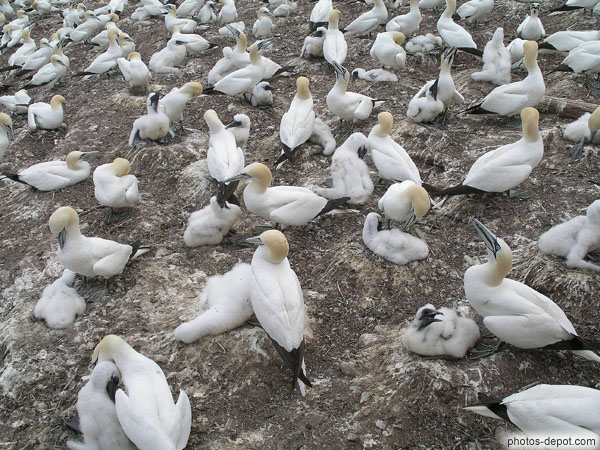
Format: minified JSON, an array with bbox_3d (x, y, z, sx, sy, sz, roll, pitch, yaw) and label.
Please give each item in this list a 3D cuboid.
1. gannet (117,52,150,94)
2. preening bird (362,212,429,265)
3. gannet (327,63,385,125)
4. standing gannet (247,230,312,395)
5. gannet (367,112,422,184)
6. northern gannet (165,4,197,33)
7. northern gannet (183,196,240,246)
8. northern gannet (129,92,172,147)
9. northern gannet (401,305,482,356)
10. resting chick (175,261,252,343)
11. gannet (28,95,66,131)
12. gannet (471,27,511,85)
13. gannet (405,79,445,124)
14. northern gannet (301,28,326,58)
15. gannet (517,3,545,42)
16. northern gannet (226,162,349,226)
[{"bbox_3d":[-1.422,-1.302,5.489,0.260,0.380,0.440,-7,30,-4],"label":"gannet"},{"bbox_3d":[0.443,0.063,2.986,0.320,0.230,0.190,3,31,13],"label":"preening bird"},{"bbox_3d":[0.378,-0.892,4.306,0.520,0.500,0.220,-29,38,-35],"label":"gannet"},{"bbox_3d":[-0.069,0.261,2.359,0.220,0.420,0.520,-9,31,-15],"label":"standing gannet"},{"bbox_3d":[0.560,-0.376,3.459,0.520,0.410,0.220,24,38,35],"label":"gannet"},{"bbox_3d":[-1.285,-2.270,7.065,0.500,0.360,0.220,-25,36,-31],"label":"northern gannet"},{"bbox_3d":[-0.467,-0.017,3.380,0.320,0.260,0.210,-7,25,-11],"label":"northern gannet"},{"bbox_3d":[-0.962,-0.690,4.067,0.260,0.340,0.270,-6,31,-10],"label":"northern gannet"},{"bbox_3d":[0.544,0.407,2.470,0.310,0.210,0.210,1,25,7],"label":"northern gannet"},{"bbox_3d":[-0.298,0.279,2.526,0.440,0.220,0.250,-16,34,-26],"label":"resting chick"},{"bbox_3d":[-1.982,-0.887,4.950,0.460,0.290,0.250,18,31,36],"label":"gannet"},{"bbox_3d":[1.401,-1.249,4.726,0.290,0.440,0.300,-2,30,4],"label":"gannet"},{"bbox_3d":[0.870,-0.865,4.450,0.270,0.290,0.200,15,30,31],"label":"gannet"},{"bbox_3d":[0.145,-1.647,5.769,0.250,0.320,0.320,9,33,21],"label":"northern gannet"},{"bbox_3d":[1.948,-1.722,5.430,0.250,0.390,0.400,-4,30,0],"label":"gannet"},{"bbox_3d":[-0.062,-0.140,3.096,0.590,0.370,0.210,-3,30,-5],"label":"northern gannet"}]

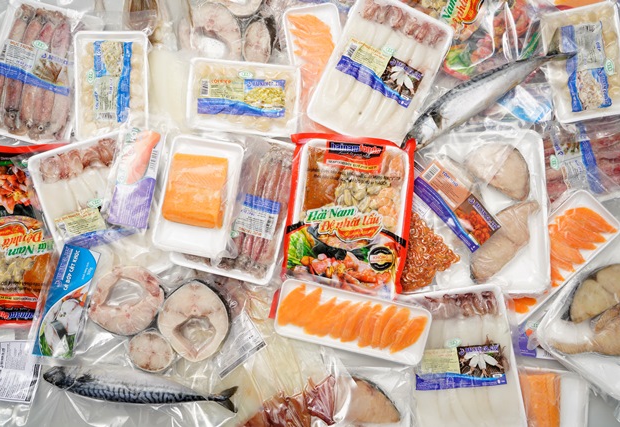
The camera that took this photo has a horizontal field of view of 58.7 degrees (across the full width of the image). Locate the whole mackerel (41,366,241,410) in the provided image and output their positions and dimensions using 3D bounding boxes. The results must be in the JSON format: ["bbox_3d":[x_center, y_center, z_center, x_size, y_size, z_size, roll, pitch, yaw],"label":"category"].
[{"bbox_3d":[-0.274,0.281,0.892,0.322,0.045,0.057,6,83,2],"label":"whole mackerel"}]

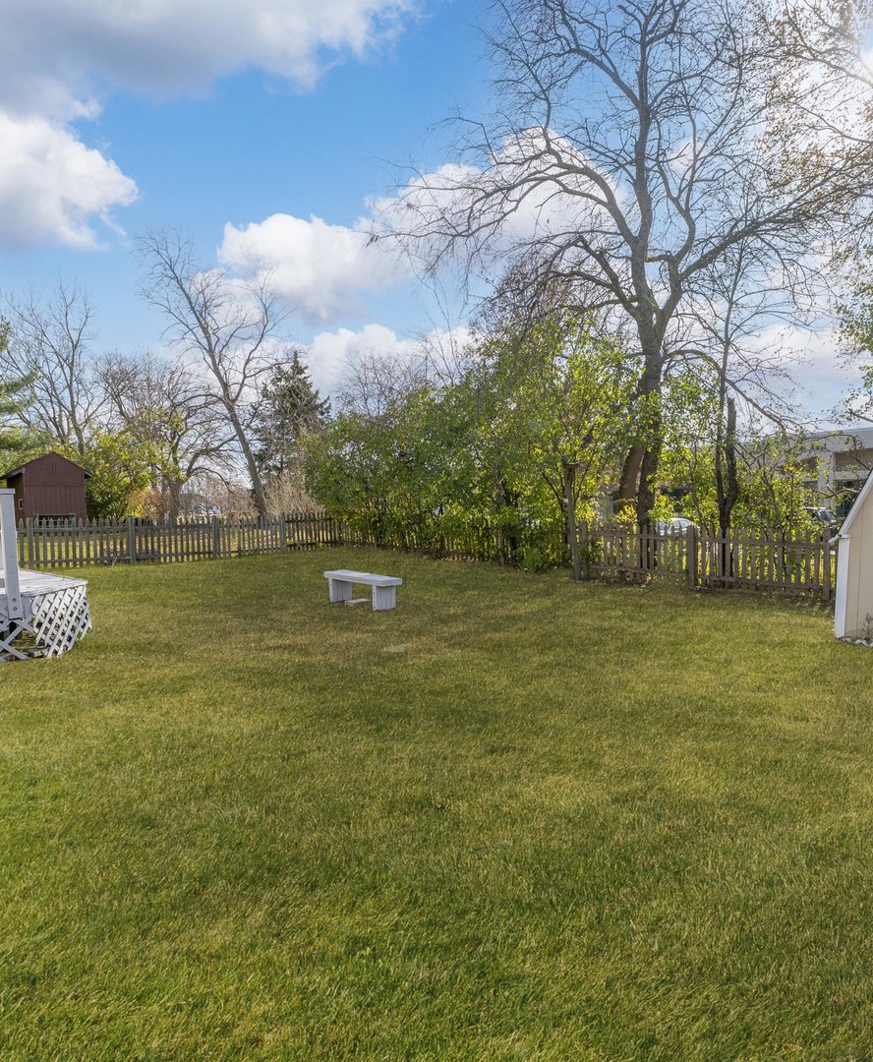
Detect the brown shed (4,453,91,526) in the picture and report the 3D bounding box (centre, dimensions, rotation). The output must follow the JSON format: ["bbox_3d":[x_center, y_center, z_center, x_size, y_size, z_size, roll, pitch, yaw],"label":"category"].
[{"bbox_3d":[-17.763,-1.682,28.206,2.850,3.635,3.097,3,5,43],"label":"brown shed"}]

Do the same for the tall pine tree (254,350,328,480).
[{"bbox_3d":[-9.824,-6.527,42.761,5.700,12.000,5.700,-1,4,-13],"label":"tall pine tree"}]

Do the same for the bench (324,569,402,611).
[{"bbox_3d":[-1.123,0.896,9.382,0.385,0.460,1.430,-4,5,-44],"label":"bench"}]

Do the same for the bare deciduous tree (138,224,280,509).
[{"bbox_3d":[-12.792,-8.547,34.610,8.000,16.930,7.500,-2,4,-20],"label":"bare deciduous tree"}]

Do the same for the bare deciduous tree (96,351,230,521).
[{"bbox_3d":[-13.684,-4.462,30.840,6.200,9.140,6.000,-2,4,-24],"label":"bare deciduous tree"}]

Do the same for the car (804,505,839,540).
[{"bbox_3d":[16.219,-0.223,26.586,1.850,1.640,4.600,3,5,42],"label":"car"}]

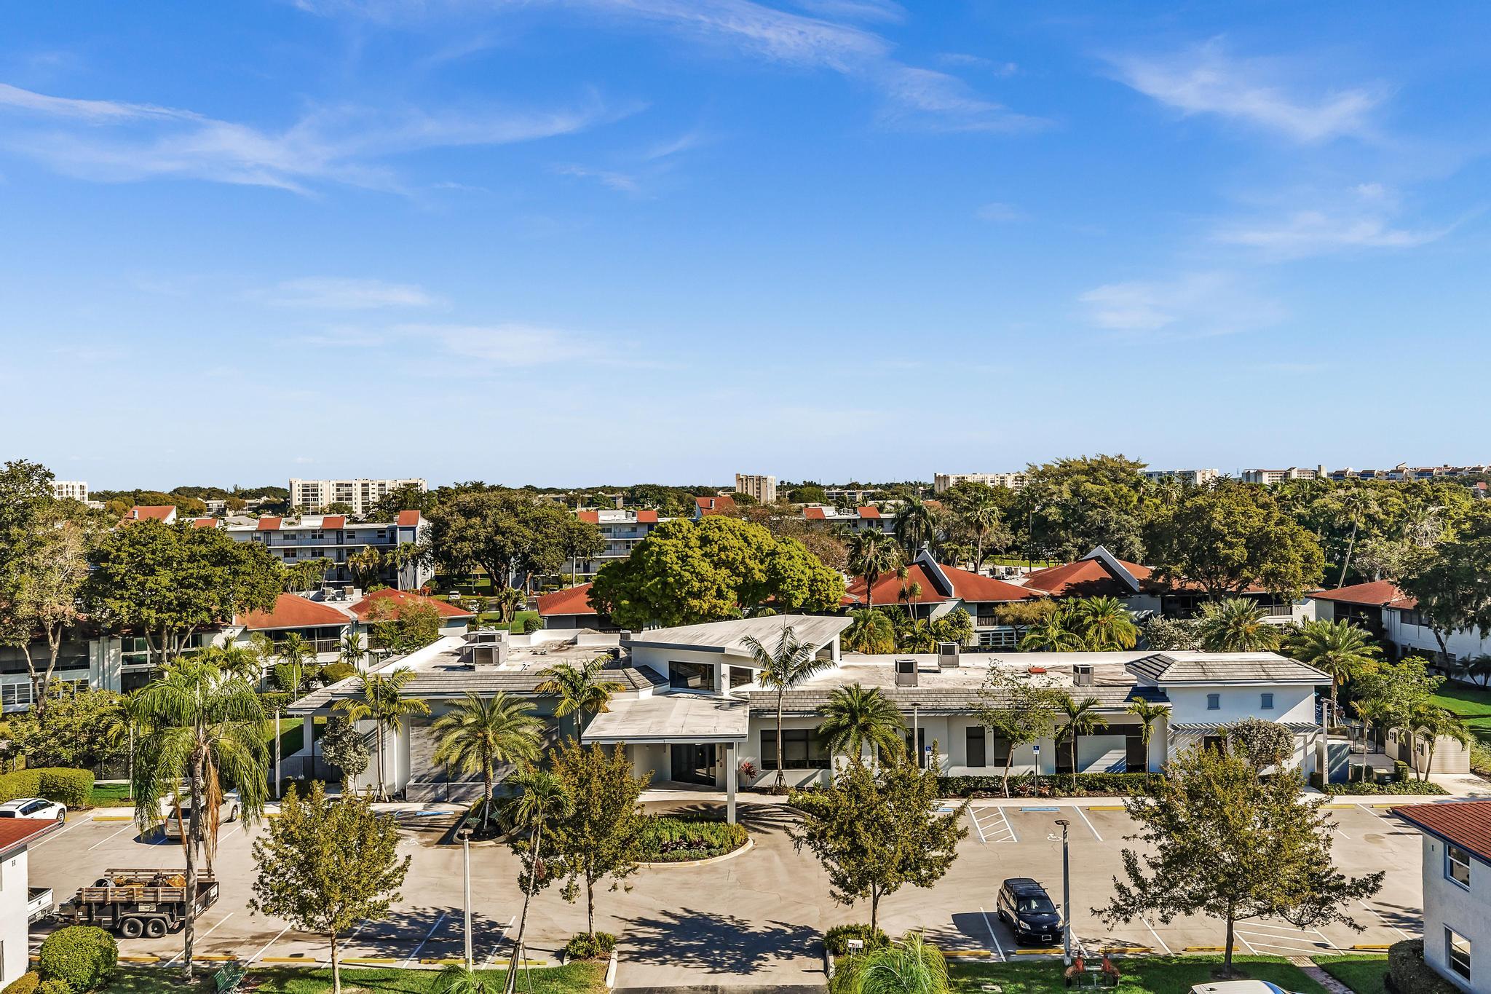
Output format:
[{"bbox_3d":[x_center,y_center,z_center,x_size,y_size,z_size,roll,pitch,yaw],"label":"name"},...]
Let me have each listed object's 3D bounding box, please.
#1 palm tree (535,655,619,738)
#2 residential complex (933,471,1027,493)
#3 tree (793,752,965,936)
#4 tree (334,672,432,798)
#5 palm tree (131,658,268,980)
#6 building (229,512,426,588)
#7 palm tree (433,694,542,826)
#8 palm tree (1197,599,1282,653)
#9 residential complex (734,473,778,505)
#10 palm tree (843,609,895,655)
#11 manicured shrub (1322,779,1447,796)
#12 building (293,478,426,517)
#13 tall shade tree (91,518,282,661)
[{"bbox_3d":[-8.883,12.127,61.200,4.400,7.300,4.300,-1,1,0],"label":"palm tree"},{"bbox_3d":[193.489,-8.040,944.261,85.000,21.000,18.500,-1,1,-30],"label":"residential complex"},{"bbox_3d":[4.695,12.319,41.000,6.200,6.750,6.000,-1,1,-3],"label":"tree"},{"bbox_3d":[-18.898,12.469,60.200,4.900,6.900,4.700,-1,1,0],"label":"tree"},{"bbox_3d":[-18.625,10.902,39.386,4.676,10.858,4.676,-1,1,2],"label":"palm tree"},{"bbox_3d":[-64.800,8.704,179.500,29.000,12.700,14.500,-1,1,-7],"label":"building"},{"bbox_3d":[-12.504,12.726,55.868,5.223,6.685,5.223,-1,1,2],"label":"palm tree"},{"bbox_3d":[36.888,11.386,86.968,6.293,7.555,6.293,-1,1,2],"label":"palm tree"},{"bbox_3d":[7.396,-2.873,775.000,23.000,22.500,18.000,0,1,17],"label":"residential complex"},{"bbox_3d":[9.477,12.017,89.000,4.100,6.400,4.100,-1,1,-3],"label":"palm tree"},{"bbox_3d":[33.332,15.261,61.129,6.600,0.500,1.600,-1,1,2],"label":"manicured shrub"},{"bbox_3d":[-230.000,0.871,688.000,75.000,21.500,17.000,-1,1,-27],"label":"building"},{"bbox_3d":[-40.956,8.811,84.500,14.000,14.200,13.000,-1,1,0],"label":"tall shade tree"}]

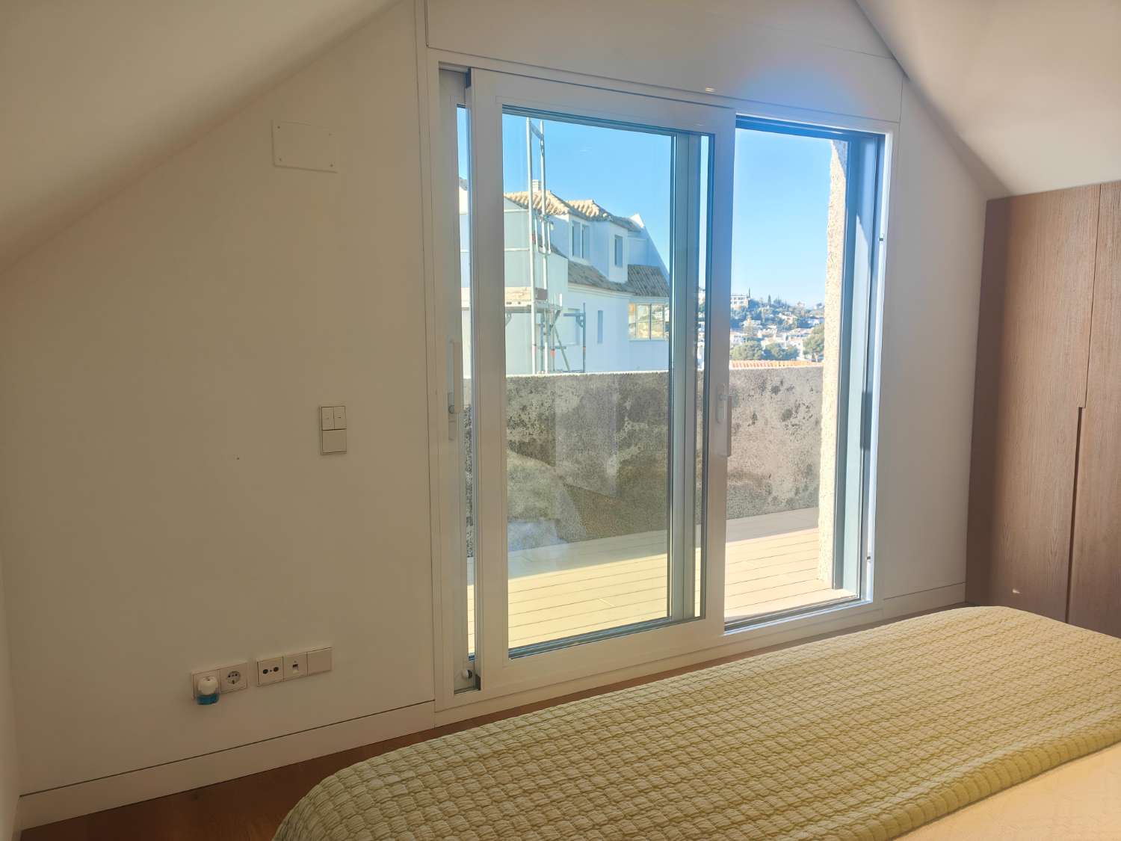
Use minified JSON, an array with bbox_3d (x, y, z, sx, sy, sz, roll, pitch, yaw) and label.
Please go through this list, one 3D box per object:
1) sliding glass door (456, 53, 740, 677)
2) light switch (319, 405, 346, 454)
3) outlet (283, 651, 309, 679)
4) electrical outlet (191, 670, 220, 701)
[{"bbox_3d":[0.166,-0.121,2.886,1.044,2.009,0.070,-4,7,-27],"label":"sliding glass door"},{"bbox_3d":[-0.678,0.026,2.417,0.077,0.144,0.014,-4,7,-27],"label":"light switch"},{"bbox_3d":[-0.797,0.738,2.433,0.071,0.075,0.014,-4,7,-27],"label":"outlet"},{"bbox_3d":[-1.016,0.756,2.322,0.073,0.077,0.014,-4,7,-27],"label":"electrical outlet"}]

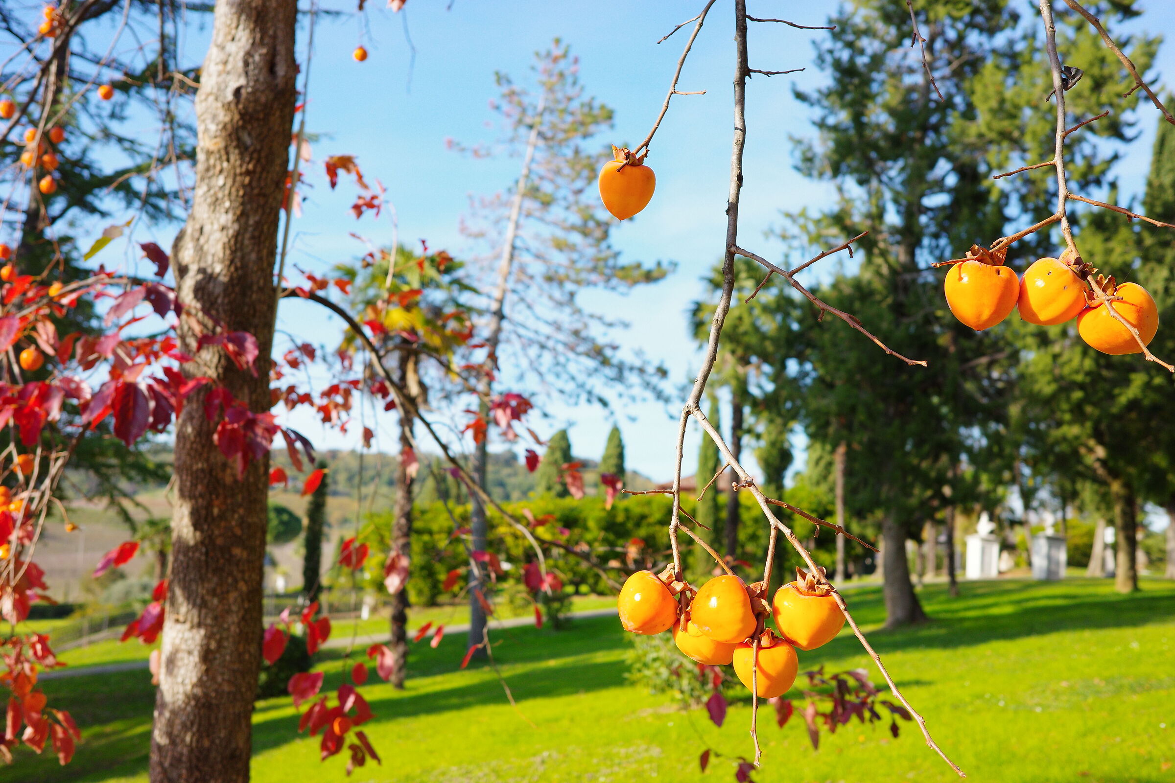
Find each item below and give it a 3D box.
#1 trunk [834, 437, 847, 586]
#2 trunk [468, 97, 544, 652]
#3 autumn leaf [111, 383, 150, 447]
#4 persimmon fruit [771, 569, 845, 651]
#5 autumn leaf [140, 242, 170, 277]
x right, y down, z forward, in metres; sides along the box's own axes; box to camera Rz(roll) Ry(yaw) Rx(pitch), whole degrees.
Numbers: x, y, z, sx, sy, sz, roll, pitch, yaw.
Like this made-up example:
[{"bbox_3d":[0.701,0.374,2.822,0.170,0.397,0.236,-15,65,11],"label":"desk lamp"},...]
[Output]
[{"bbox_3d":[7.006,3.299,36.197,0.293,3.905,0.293,-1,-6,11],"label":"trunk"},{"bbox_3d":[-1.111,-0.367,19.415,0.956,8.234,0.519,0,-6,-3],"label":"trunk"},{"bbox_3d":[-0.752,0.036,2.150,0.065,0.108,0.030,0,-5,0],"label":"autumn leaf"},{"bbox_3d":[0.230,0.230,1.360,0.075,0.081,0.075,3,12,10],"label":"persimmon fruit"},{"bbox_3d":[-0.945,-0.287,2.850,0.047,0.095,0.045,-30,-6,0],"label":"autumn leaf"}]

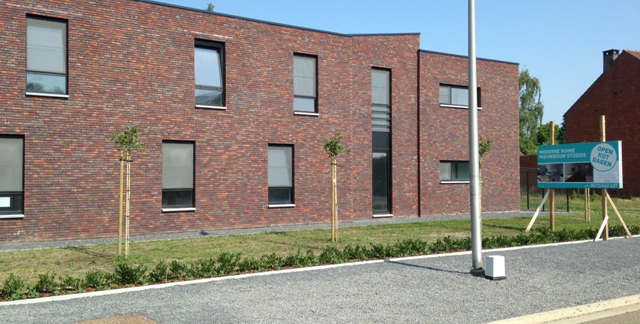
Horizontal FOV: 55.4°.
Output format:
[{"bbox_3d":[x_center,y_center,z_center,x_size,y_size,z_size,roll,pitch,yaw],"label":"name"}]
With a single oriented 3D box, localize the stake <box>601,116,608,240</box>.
[{"bbox_3d":[7.251,0.410,15.535,0.085,3.169,0.085,1,-2,-33],"label":"stake"}]

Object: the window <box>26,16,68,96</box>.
[{"bbox_3d":[-6.873,-2.642,15.380,0.988,2.017,0.150,1,-1,-37],"label":"window"}]

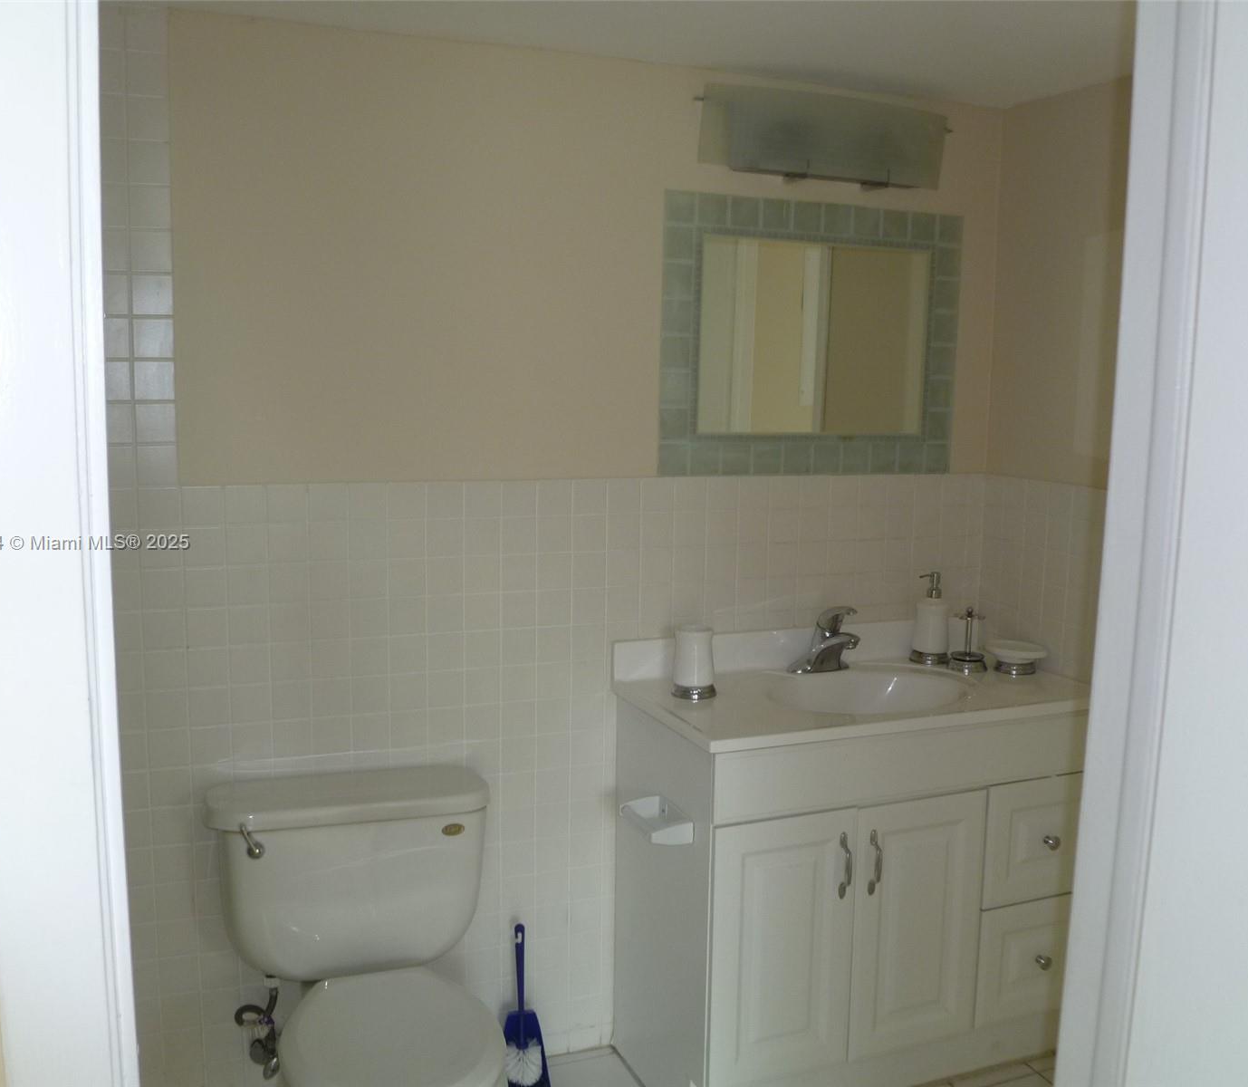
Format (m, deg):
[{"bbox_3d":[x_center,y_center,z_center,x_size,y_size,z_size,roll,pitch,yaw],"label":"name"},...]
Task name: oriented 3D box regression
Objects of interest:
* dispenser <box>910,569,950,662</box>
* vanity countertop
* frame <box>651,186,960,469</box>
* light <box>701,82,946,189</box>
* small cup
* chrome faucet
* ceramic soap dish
[{"bbox_3d":[0.712,0.171,2.711,0.093,0.204,0.093,-1,8,-11],"label":"dispenser"},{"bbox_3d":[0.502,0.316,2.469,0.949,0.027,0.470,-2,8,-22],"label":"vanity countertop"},{"bbox_3d":[0.417,-0.442,2.567,0.741,0.585,0.025,-2,8,-22],"label":"frame"},{"bbox_3d":[0.436,-0.852,2.468,0.593,0.161,0.115,-2,8,-22],"label":"light"},{"bbox_3d":[0.142,0.243,2.384,0.092,0.134,0.092,1,8,0],"label":"small cup"},{"bbox_3d":[0.457,0.213,2.566,0.153,0.153,0.167,-2,8,-22],"label":"chrome faucet"},{"bbox_3d":[0.878,0.259,2.642,0.141,0.052,0.141,1,8,0],"label":"ceramic soap dish"}]

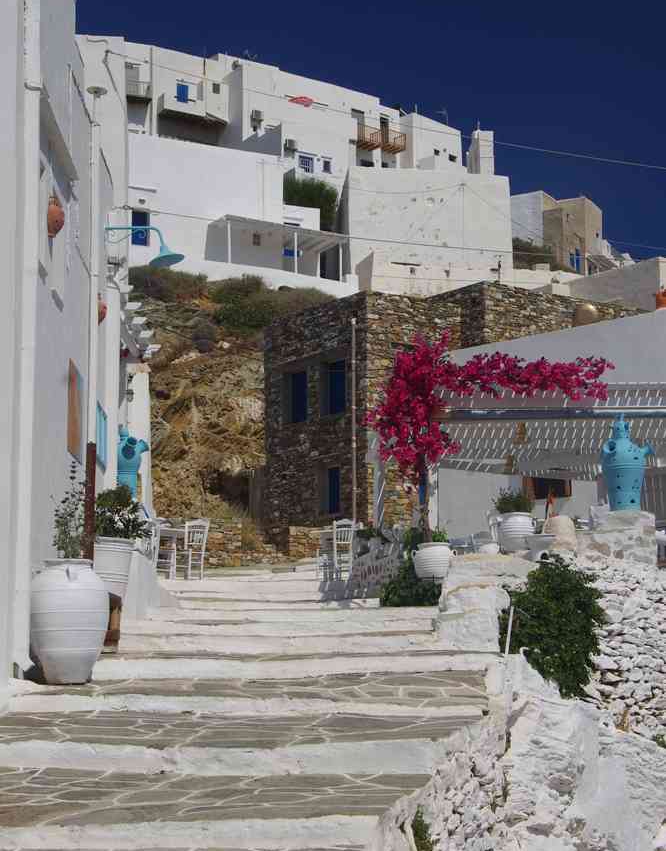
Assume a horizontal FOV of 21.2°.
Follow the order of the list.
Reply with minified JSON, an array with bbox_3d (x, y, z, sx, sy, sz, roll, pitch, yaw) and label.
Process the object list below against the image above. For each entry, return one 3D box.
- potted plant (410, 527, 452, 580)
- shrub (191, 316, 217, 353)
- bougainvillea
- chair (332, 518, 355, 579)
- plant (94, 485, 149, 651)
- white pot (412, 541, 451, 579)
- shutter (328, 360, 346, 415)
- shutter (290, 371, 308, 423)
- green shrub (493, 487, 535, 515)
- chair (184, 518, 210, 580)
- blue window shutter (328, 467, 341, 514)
[{"bbox_3d":[1.248,1.622,22.500,0.520,0.670,0.500,0,-6,0],"label":"potted plant"},{"bbox_3d":[-4.084,-2.869,56.000,0.850,1.100,0.850,0,-6,0],"label":"shrub"},{"bbox_3d":[2.000,0.026,22.700,3.100,2.450,1.400,0,-6,0],"label":"bougainvillea"},{"bbox_3d":[0.133,1.829,26.200,0.410,0.900,0.430,3,-7,-30],"label":"chair"},{"bbox_3d":[-1.991,1.362,16.800,0.540,1.600,0.520,0,-6,0],"label":"plant"},{"bbox_3d":[1.248,1.698,22.500,0.520,0.480,0.480,0,-6,0],"label":"white pot"},{"bbox_3d":[0.107,-0.903,42.200,0.080,1.270,0.840,3,-7,-28],"label":"shutter"},{"bbox_3d":[-0.830,-0.719,44.000,0.080,1.270,0.800,3,-7,-28],"label":"shutter"},{"bbox_3d":[2.185,0.908,21.500,0.500,0.350,0.480,0,-6,0],"label":"green shrub"},{"bbox_3d":[-2.058,1.829,26.200,0.410,0.900,0.430,4,-7,-35],"label":"chair"},{"bbox_3d":[0.036,1.548,42.300,0.080,1.140,0.650,3,-7,-28],"label":"blue window shutter"}]

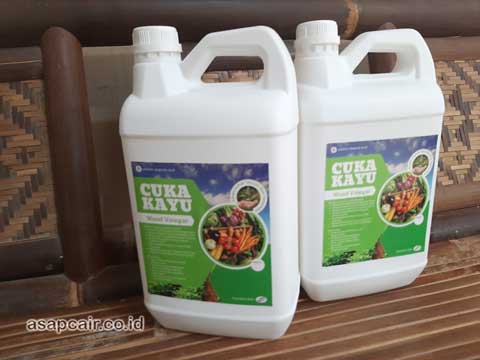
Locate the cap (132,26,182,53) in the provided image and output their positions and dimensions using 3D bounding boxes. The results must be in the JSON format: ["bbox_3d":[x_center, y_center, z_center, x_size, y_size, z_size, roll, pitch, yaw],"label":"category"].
[{"bbox_3d":[-0.088,-0.149,0.396,0.050,0.022,0.050,-2,16,1],"label":"cap"}]

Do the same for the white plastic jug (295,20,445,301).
[{"bbox_3d":[0.151,-0.025,0.489,0.178,0.335,0.123,-5,17,-11],"label":"white plastic jug"}]

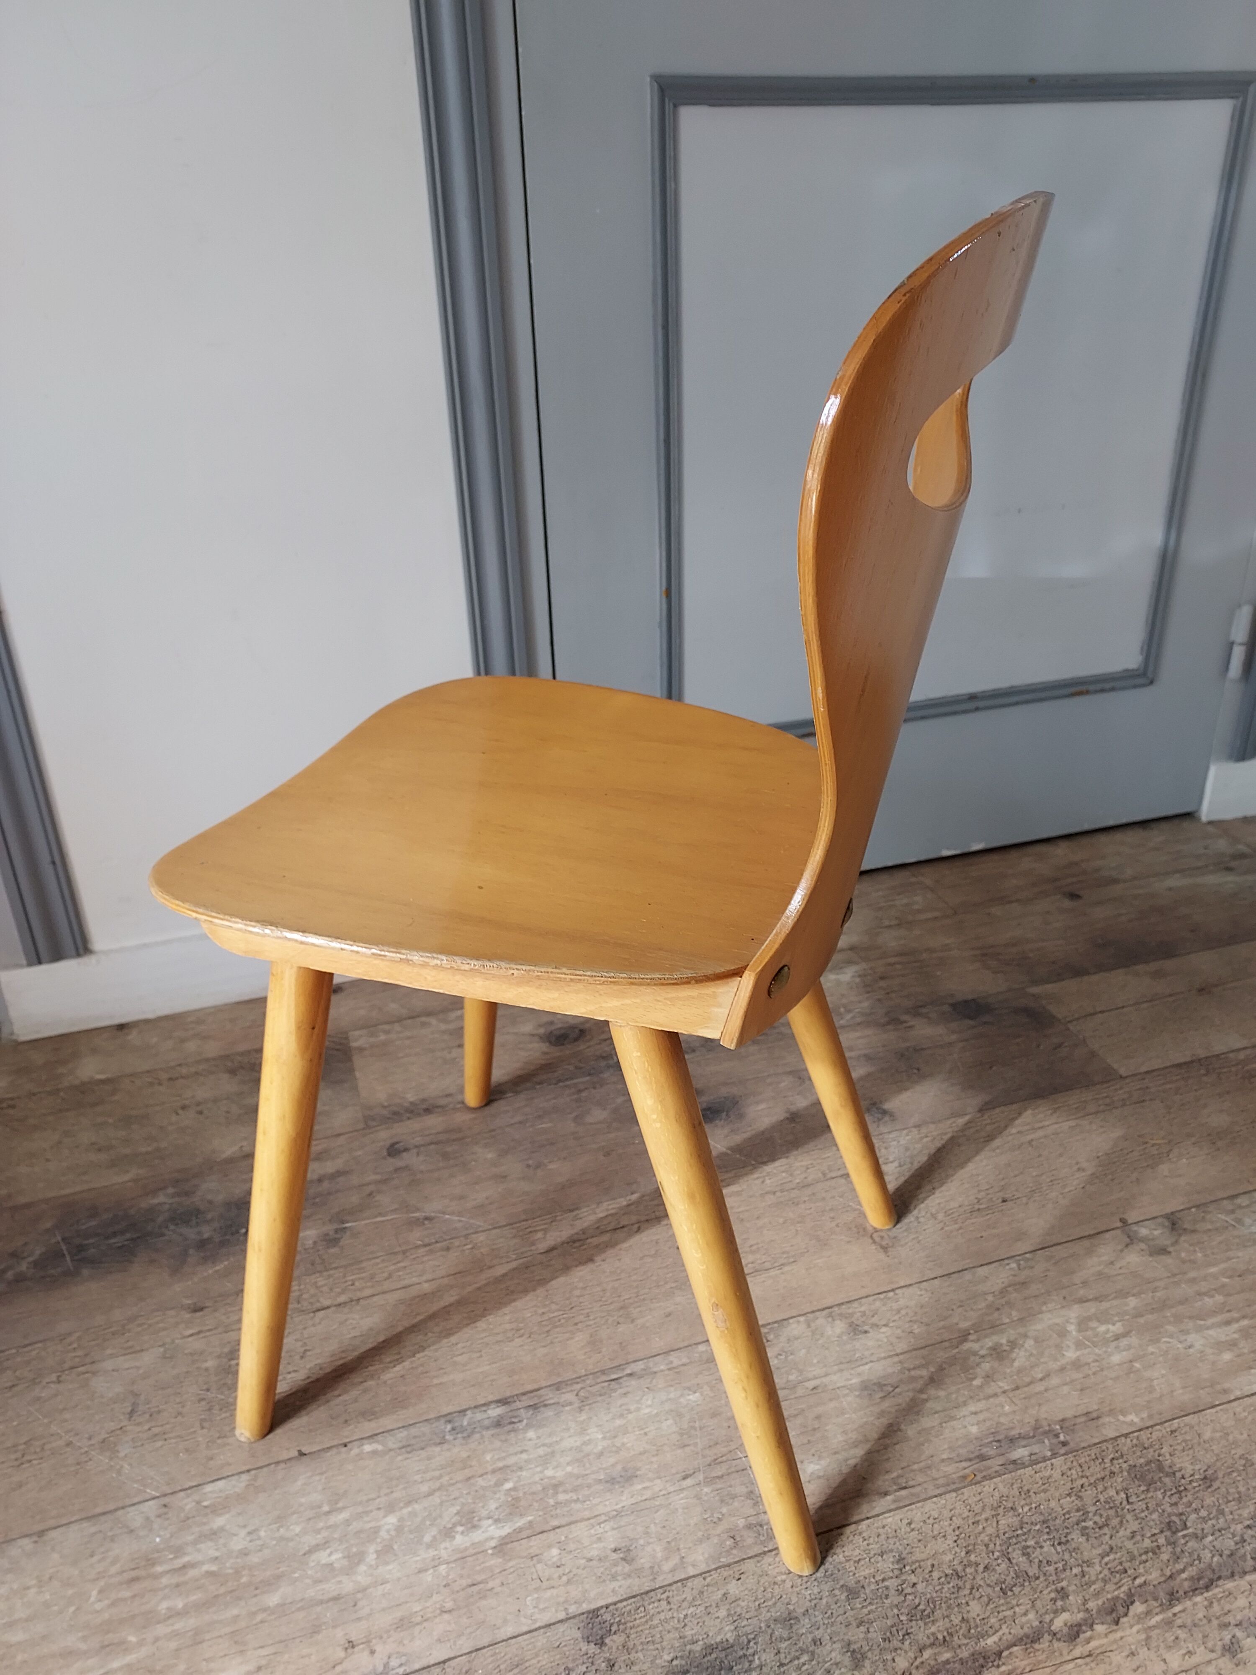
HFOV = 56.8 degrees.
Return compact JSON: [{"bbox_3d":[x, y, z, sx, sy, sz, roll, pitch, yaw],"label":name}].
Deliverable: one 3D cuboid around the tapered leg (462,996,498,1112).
[{"bbox_3d":[-0.131,0.112,1.066,0.036,0.412,0.036,17,38,11],"label":"tapered leg"}]

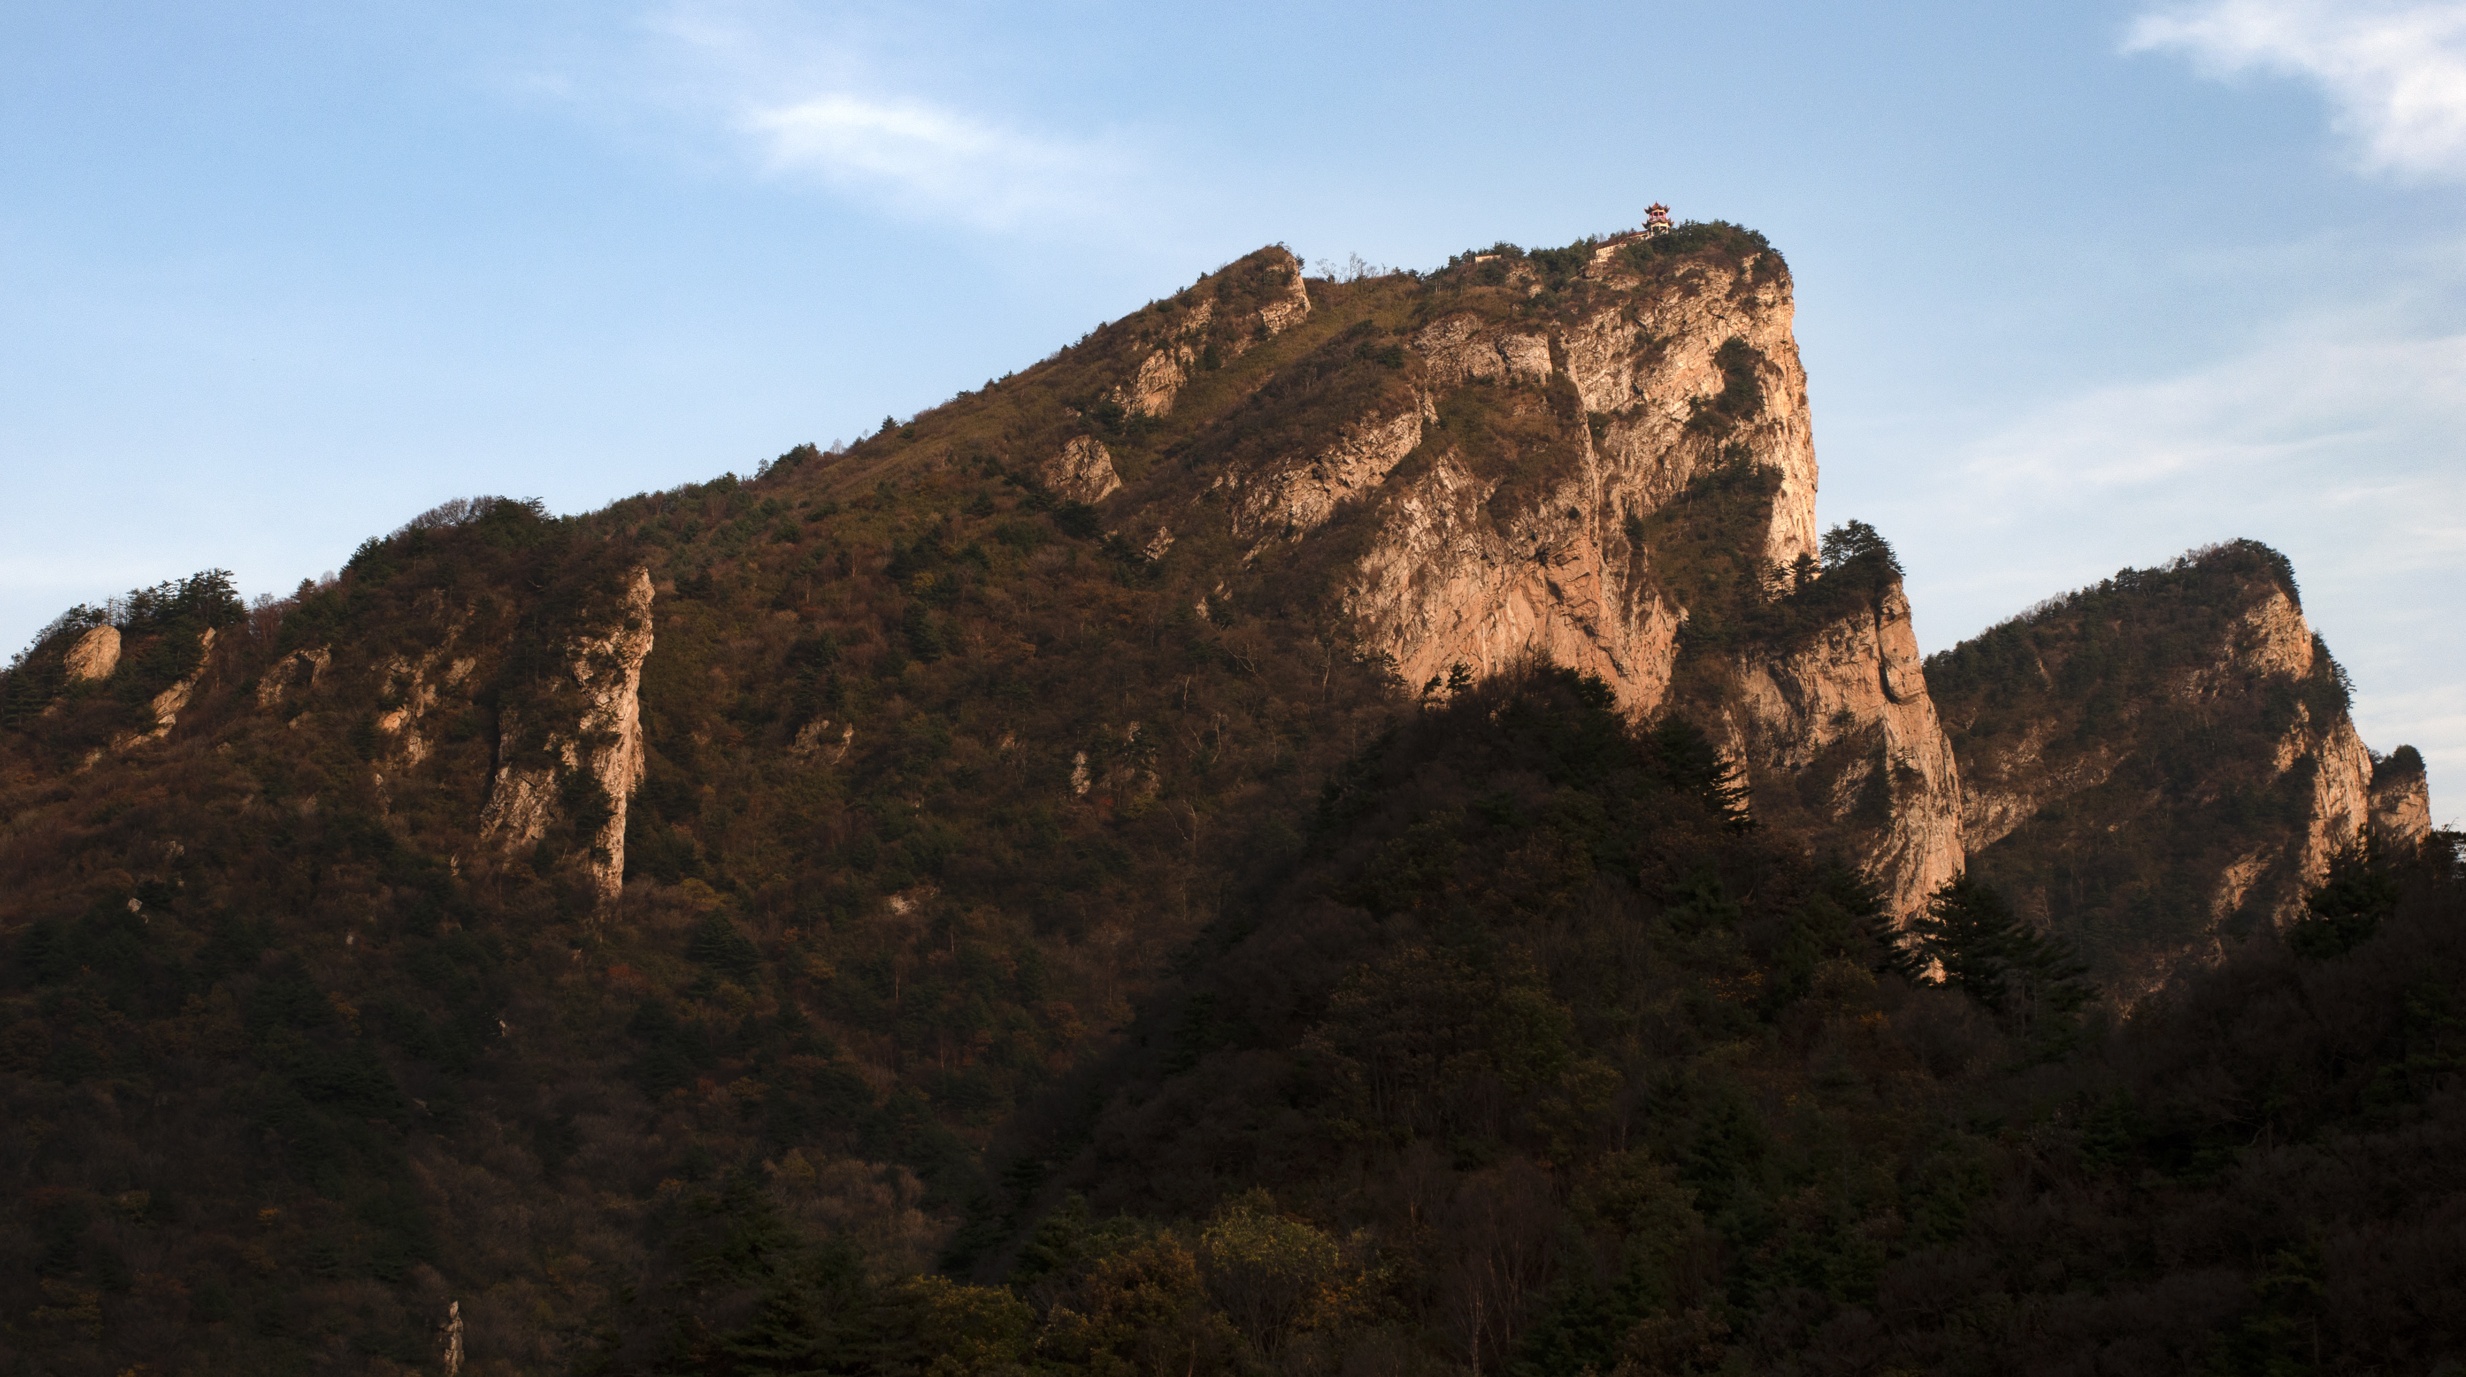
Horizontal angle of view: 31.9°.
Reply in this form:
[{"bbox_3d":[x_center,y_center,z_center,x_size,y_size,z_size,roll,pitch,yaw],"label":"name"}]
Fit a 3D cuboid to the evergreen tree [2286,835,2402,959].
[{"bbox_3d":[64.425,12.237,250.000,6.700,7.500,6.500,0,-9,0],"label":"evergreen tree"}]

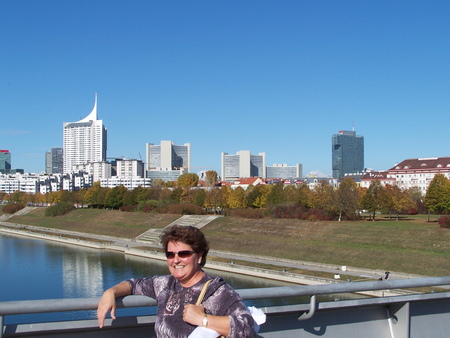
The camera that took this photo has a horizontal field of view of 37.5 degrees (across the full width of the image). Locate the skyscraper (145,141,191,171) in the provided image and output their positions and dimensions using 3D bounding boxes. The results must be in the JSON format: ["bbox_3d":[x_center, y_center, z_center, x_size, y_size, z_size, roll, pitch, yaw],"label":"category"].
[{"bbox_3d":[-108.180,5.740,1270.000,86.160,118.710,70.000,0,-2,-5],"label":"skyscraper"}]

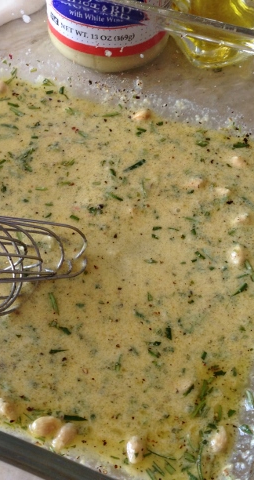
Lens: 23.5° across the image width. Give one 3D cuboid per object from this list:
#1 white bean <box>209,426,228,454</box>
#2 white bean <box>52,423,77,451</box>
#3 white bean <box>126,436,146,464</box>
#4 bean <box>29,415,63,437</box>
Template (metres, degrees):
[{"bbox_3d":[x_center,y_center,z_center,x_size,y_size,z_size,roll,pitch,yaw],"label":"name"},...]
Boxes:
[{"bbox_3d":[0.034,0.074,0.225,0.006,0.006,0.011,22,57,16],"label":"white bean"},{"bbox_3d":[-0.023,0.073,0.227,0.006,0.006,0.012,33,61,22],"label":"white bean"},{"bbox_3d":[0.003,0.077,0.224,0.007,0.006,0.011,5,54,4],"label":"white bean"},{"bbox_3d":[-0.030,0.069,0.226,0.014,0.008,0.009,-10,56,-8],"label":"bean"}]

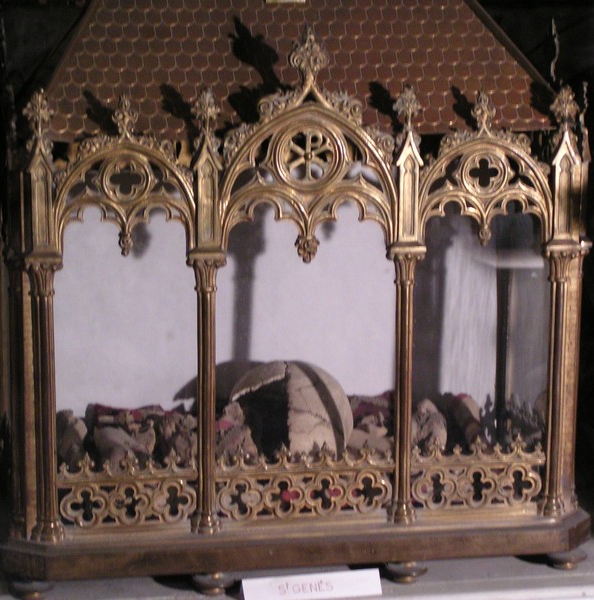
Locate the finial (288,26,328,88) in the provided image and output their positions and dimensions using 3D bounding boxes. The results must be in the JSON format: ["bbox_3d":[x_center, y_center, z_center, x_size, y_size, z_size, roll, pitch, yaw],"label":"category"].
[{"bbox_3d":[0.014,-0.277,2.490,0.042,0.068,0.017,-2,11,-11],"label":"finial"}]

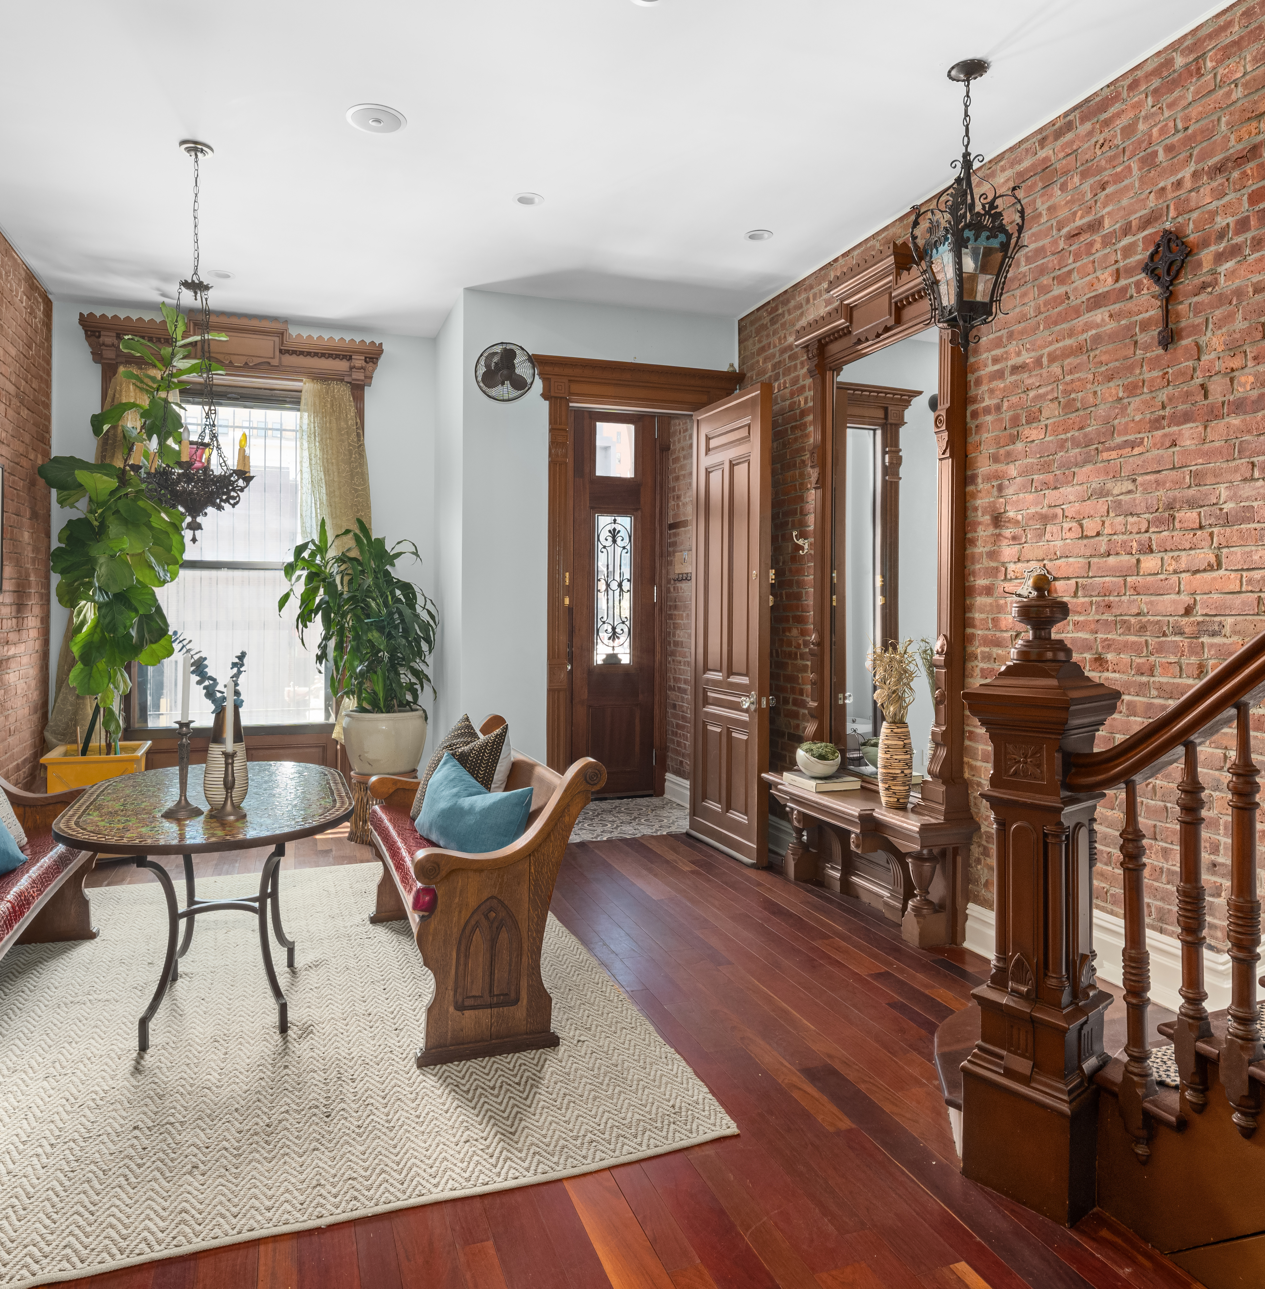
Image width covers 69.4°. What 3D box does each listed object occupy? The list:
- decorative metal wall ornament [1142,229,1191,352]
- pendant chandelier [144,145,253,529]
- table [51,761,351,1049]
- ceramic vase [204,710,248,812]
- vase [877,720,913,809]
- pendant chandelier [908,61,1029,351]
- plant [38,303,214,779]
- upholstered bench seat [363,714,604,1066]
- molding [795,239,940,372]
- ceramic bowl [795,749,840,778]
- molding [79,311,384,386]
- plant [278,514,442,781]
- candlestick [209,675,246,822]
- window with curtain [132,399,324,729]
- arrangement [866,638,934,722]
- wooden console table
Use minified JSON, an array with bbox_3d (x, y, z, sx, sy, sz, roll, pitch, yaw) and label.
[{"bbox_3d":[1.699,-1.132,2.904,0.040,0.390,0.170,0,1,-21],"label":"decorative metal wall ornament"},{"bbox_3d":[-1.834,-1.275,3.856,0.460,1.624,0.460,-1,2,-21],"label":"pendant chandelier"},{"bbox_3d":[-1.482,0.910,3.248,0.892,0.756,1.420,0,2,-21],"label":"table"},{"bbox_3d":[-1.400,0.390,3.156,0.157,0.342,0.157,-1,2,-21],"label":"ceramic vase"},{"bbox_3d":[1.205,0.547,4.186,0.165,0.388,0.165,-1,2,-21],"label":"vase"},{"bbox_3d":[1.125,-1.477,3.076,0.300,0.980,0.300,0,2,-21],"label":"pendant chandelier"},{"bbox_3d":[-2.903,-0.676,5.317,1.050,2.562,0.920,-1,2,-21],"label":"plant"},{"bbox_3d":[-0.648,0.816,3.626,0.635,0.925,1.485,0,2,-21],"label":"upholstered bench seat"},{"bbox_3d":[1.156,-1.634,4.410,0.180,0.380,1.260,-1,2,-21],"label":"molding"},{"bbox_3d":[0.967,0.611,4.751,0.230,0.145,0.230,0,2,0],"label":"ceramic bowl"},{"bbox_3d":[-2.585,-1.951,6.016,1.830,0.390,0.200,-1,2,-21],"label":"molding"},{"bbox_3d":[-1.673,0.006,5.612,0.920,1.570,0.880,0,2,-21],"label":"plant"},{"bbox_3d":[-1.348,0.334,3.040,0.123,0.463,0.123,-1,2,-21],"label":"candlestick"},{"bbox_3d":[-2.573,-0.522,5.857,1.155,2.125,0.160,0,2,-21],"label":"window with curtain"},{"bbox_3d":[1.177,0.163,4.063,0.230,0.370,0.240,0,2,-21],"label":"arrangement"},{"bbox_3d":[1.040,0.988,4.409,0.310,0.540,1.380,0,2,-21],"label":"wooden console table"}]

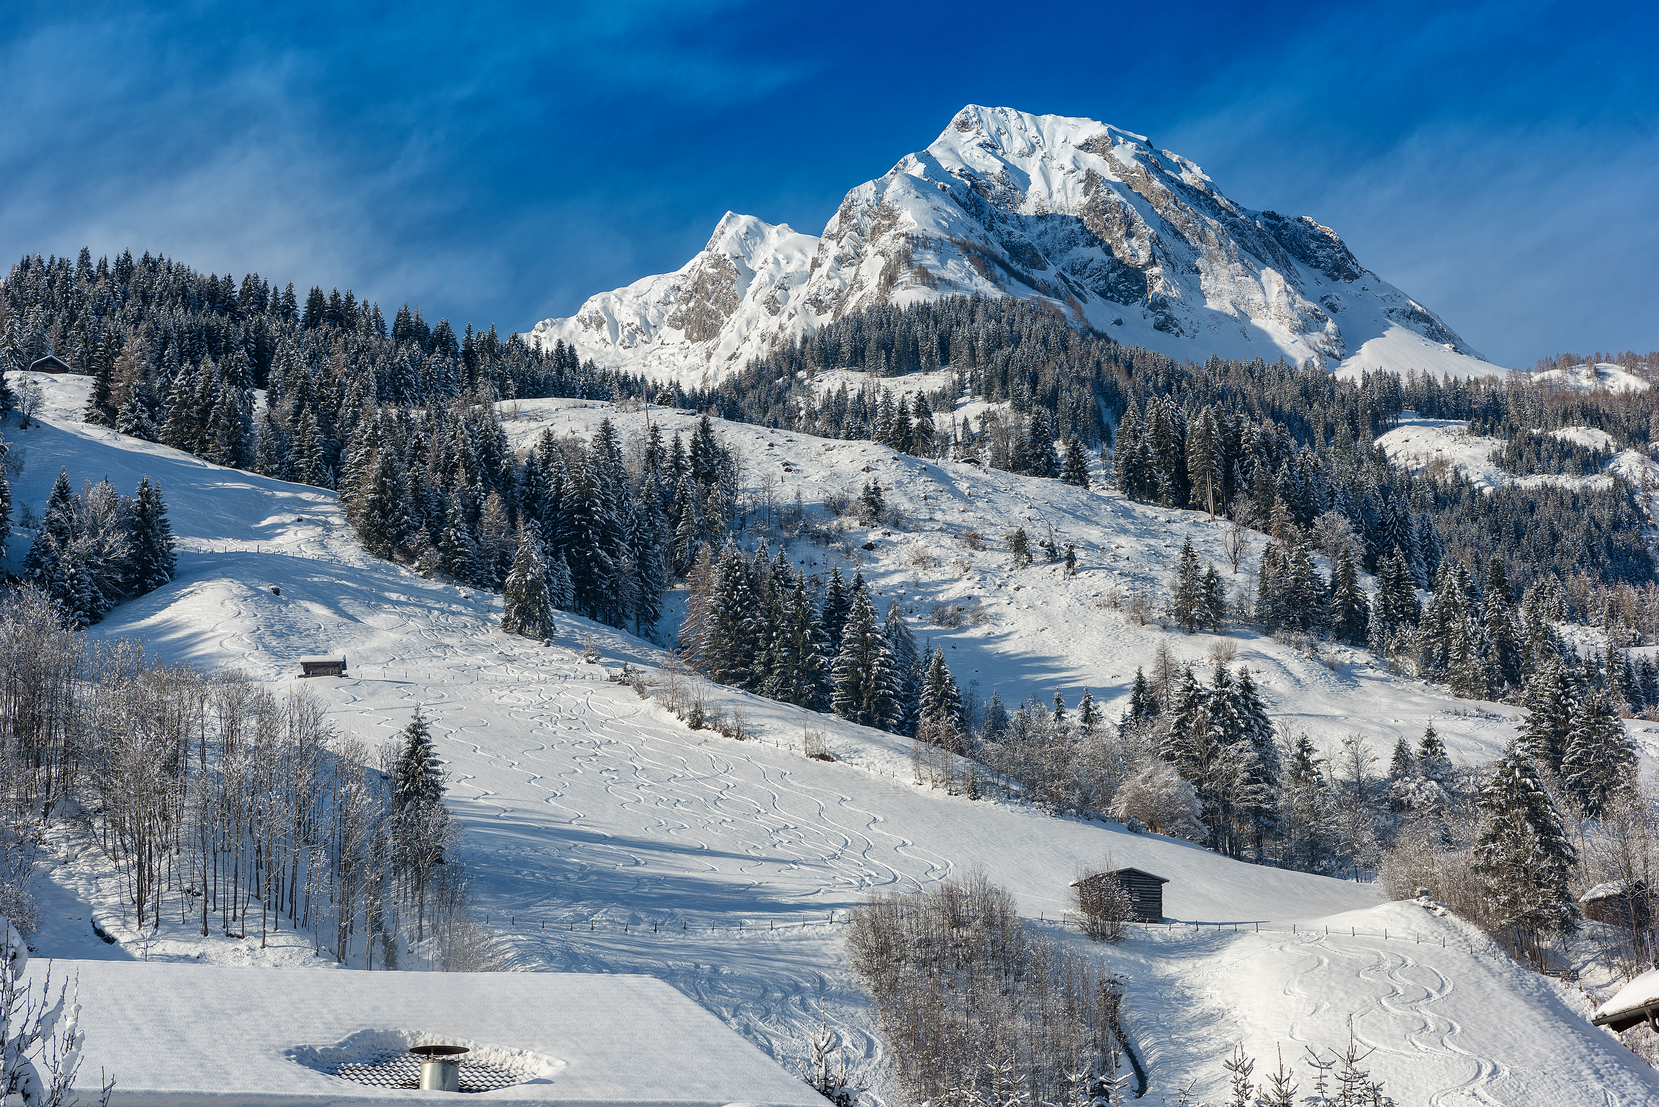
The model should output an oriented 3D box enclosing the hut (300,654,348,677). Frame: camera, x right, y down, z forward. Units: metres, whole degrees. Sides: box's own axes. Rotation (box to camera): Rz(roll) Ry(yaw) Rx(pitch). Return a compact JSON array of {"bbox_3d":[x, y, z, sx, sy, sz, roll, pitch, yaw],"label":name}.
[{"bbox_3d":[-71.380,15.900,455.000,6.700,3.200,4.600,1,-11,-3],"label":"hut"}]

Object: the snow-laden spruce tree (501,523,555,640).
[{"bbox_3d":[-45.300,4.190,485.000,7.900,17.400,7.900,0,-11,0],"label":"snow-laden spruce tree"}]

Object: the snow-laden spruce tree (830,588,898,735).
[{"bbox_3d":[4.470,13.340,405.000,8.400,17.900,8.400,0,-11,0],"label":"snow-laden spruce tree"}]

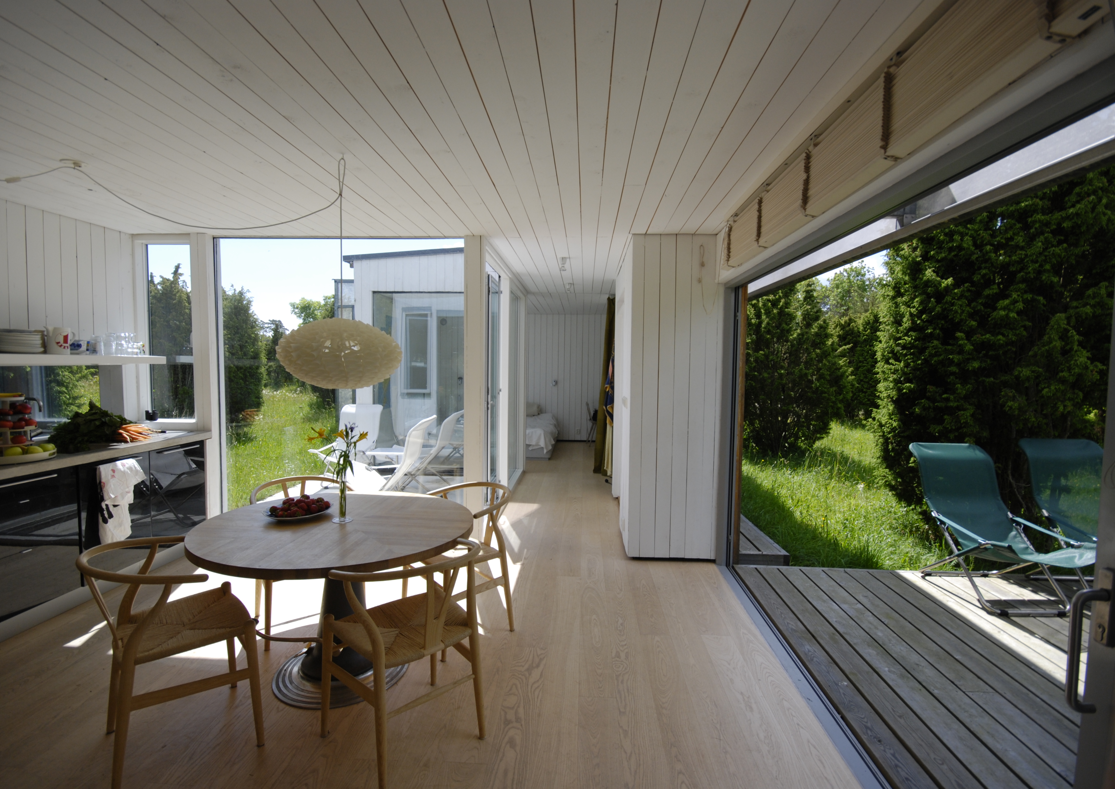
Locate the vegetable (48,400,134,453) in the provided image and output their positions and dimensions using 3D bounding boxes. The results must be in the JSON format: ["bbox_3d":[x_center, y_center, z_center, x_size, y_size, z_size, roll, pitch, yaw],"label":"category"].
[{"bbox_3d":[-3.115,0.174,3.287,0.400,0.310,0.330,-2,5,-42],"label":"vegetable"}]

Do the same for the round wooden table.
[{"bbox_3d":[-1.011,0.945,2.347,1.200,0.709,1.200,1,3,0],"label":"round wooden table"}]

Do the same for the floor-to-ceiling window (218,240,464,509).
[{"bbox_3d":[-1.667,-0.002,3.805,1.914,2.337,0.080,1,3,3],"label":"floor-to-ceiling window"}]

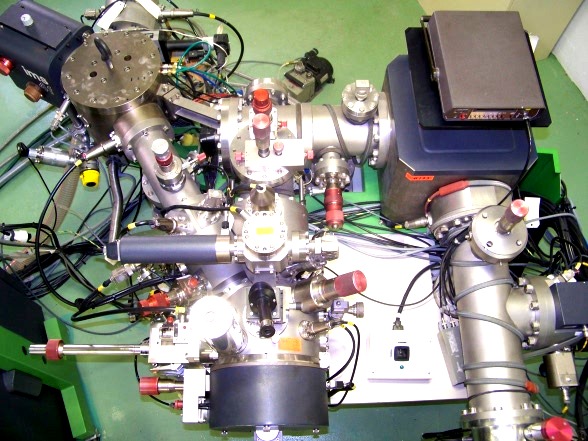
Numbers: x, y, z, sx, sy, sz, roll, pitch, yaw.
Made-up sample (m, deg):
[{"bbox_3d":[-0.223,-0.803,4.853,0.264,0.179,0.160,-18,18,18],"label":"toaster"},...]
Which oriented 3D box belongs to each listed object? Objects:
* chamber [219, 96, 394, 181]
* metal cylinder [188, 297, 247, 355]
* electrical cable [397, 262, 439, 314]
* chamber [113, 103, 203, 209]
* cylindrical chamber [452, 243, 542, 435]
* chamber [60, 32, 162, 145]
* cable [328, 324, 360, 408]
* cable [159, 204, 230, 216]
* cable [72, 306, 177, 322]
[{"bbox_3d":[0.037,-0.284,1.809,0.555,0.235,0.235,-1,64,0],"label":"chamber"},{"bbox_3d":[-0.183,0.262,1.392,0.108,0.140,0.108,-4,64,9],"label":"metal cylinder"},{"bbox_3d":[0.384,0.207,1.767,0.060,0.100,0.172,39,70,17],"label":"electrical cable"},{"bbox_3d":[-0.423,-0.202,1.750,0.155,0.155,0.370,-26,67,-12],"label":"chamber"},{"bbox_3d":[0.531,0.294,1.523,0.190,0.190,0.512,2,64,1],"label":"cylindrical chamber"},{"bbox_3d":[-0.569,-0.421,1.864,0.305,0.250,0.305,0,64,0],"label":"chamber"},{"bbox_3d":[0.133,0.386,1.481,0.085,0.080,0.215,0,64,0],"label":"cable"},{"bbox_3d":[-0.285,-0.030,1.609,0.209,0.035,0.030,2,64,1],"label":"cable"},{"bbox_3d":[-0.476,0.261,1.563,0.293,0.040,0.035,-3,64,-1],"label":"cable"}]

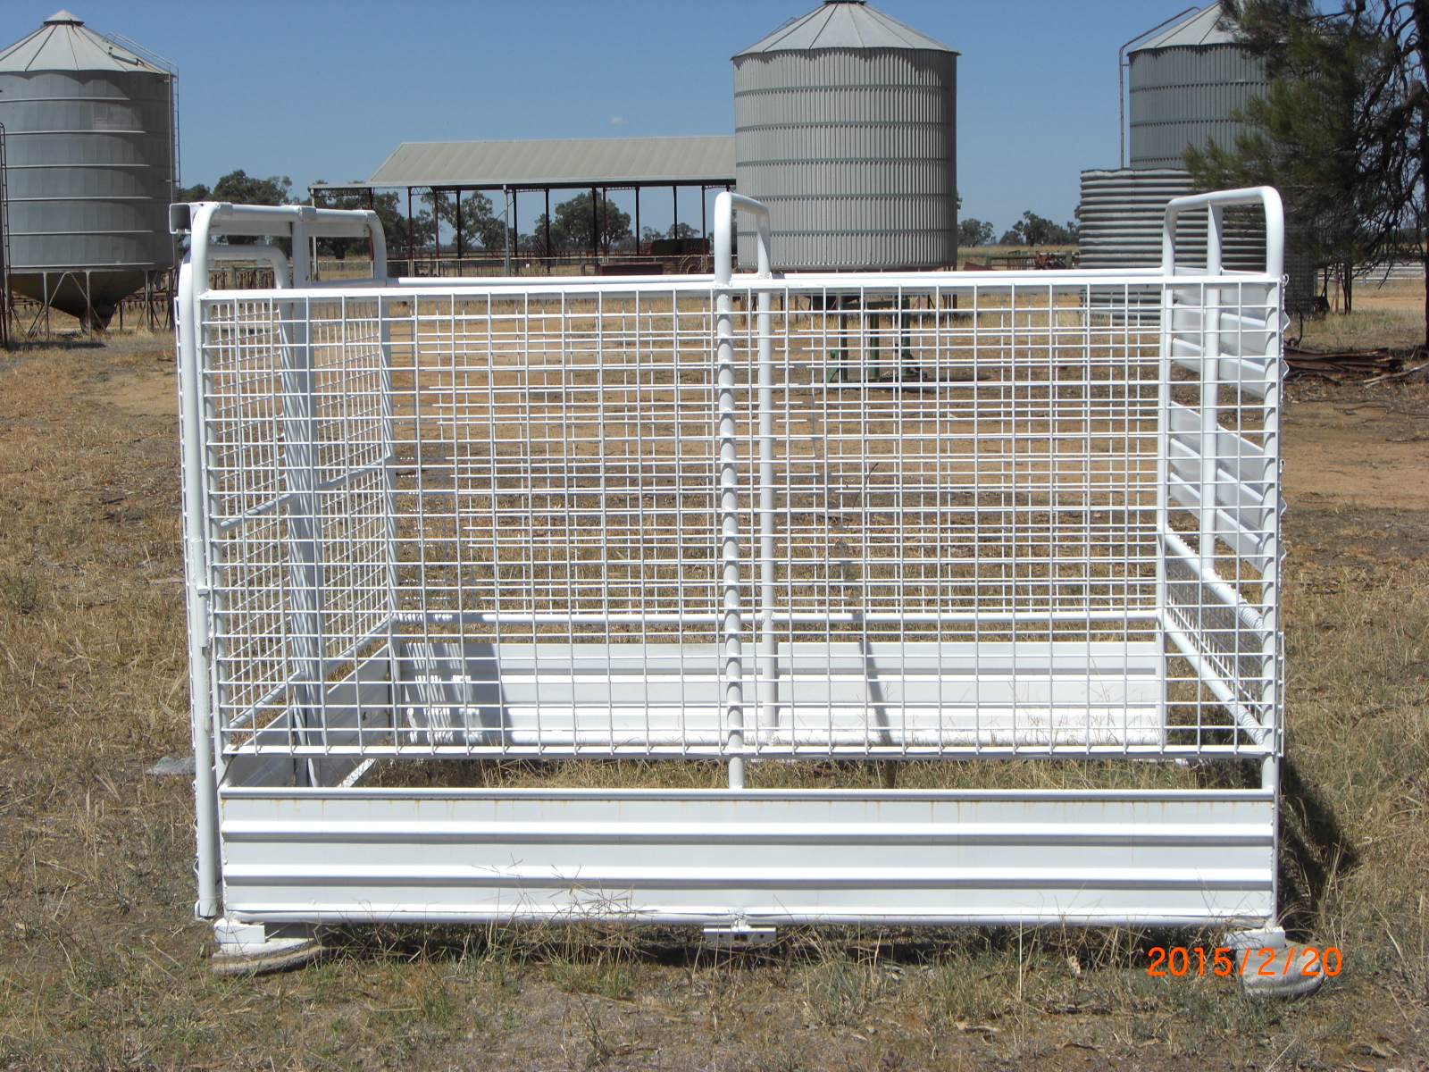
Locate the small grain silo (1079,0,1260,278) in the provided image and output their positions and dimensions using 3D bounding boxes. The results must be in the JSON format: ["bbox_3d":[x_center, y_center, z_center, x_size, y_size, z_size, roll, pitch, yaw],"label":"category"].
[{"bbox_3d":[9.483,-7.007,43.500,4.400,5.800,4.400,0,7,4],"label":"small grain silo"}]

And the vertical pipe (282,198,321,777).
[{"bbox_3d":[-0.997,-0.061,5.699,0.055,1.430,0.065,0,8,4],"label":"vertical pipe"}]

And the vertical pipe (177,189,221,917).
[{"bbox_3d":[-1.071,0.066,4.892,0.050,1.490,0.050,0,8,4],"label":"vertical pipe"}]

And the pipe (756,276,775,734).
[{"bbox_3d":[0.147,-0.074,6.598,0.034,1.287,0.034,0,8,4],"label":"pipe"}]

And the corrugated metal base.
[{"bbox_3d":[0.052,0.667,4.886,2.190,0.295,0.050,0,8,4],"label":"corrugated metal base"}]

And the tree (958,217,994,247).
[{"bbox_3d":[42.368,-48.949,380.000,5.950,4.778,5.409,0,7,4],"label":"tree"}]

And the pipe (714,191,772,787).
[{"bbox_3d":[0.089,-0.169,5.689,0.040,1.280,1.820,0,8,4],"label":"pipe"}]

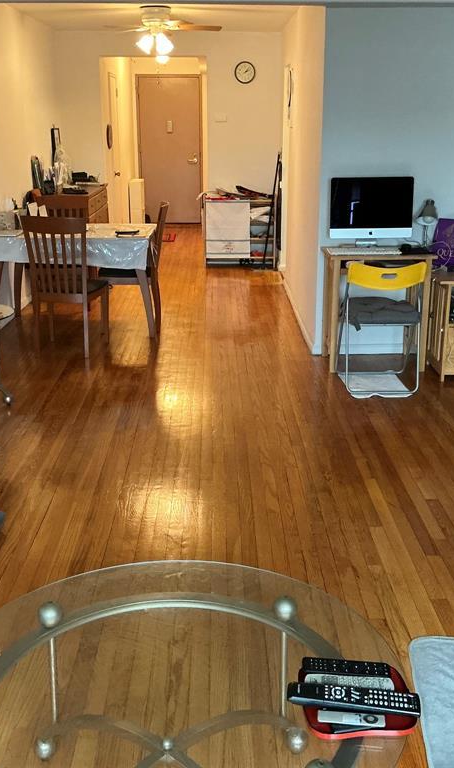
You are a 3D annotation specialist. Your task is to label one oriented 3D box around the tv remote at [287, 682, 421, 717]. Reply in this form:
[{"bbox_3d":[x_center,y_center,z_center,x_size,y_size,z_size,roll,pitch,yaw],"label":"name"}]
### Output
[{"bbox_3d":[0.225,0.561,1.468,0.226,0.026,0.046,2,17,8],"label":"tv remote"}]

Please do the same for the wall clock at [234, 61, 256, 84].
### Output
[{"bbox_3d":[0.185,-3.161,8.415,0.225,0.230,0.040,0,17,0],"label":"wall clock"}]

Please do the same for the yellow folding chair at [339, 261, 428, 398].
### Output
[{"bbox_3d":[0.909,-0.377,4.946,0.450,0.760,0.470,0,17,-1],"label":"yellow folding chair"}]

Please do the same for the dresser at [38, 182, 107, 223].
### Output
[{"bbox_3d":[-1.539,-1.524,8.491,0.490,0.890,1.400,0,17,-1],"label":"dresser"}]

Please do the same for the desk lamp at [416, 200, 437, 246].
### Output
[{"bbox_3d":[1.242,-0.989,5.159,0.140,0.305,0.170,2,17,7],"label":"desk lamp"}]

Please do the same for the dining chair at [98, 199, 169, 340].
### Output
[{"bbox_3d":[-0.691,-0.873,6.273,0.510,0.940,0.440,0,17,-1],"label":"dining chair"}]

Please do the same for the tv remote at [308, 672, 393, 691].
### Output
[{"bbox_3d":[0.242,0.600,1.636,0.170,0.020,0.046,1,17,5],"label":"tv remote"}]

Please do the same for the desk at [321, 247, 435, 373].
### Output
[{"bbox_3d":[0.944,-0.477,5.235,0.640,0.710,0.490,0,17,0],"label":"desk"}]

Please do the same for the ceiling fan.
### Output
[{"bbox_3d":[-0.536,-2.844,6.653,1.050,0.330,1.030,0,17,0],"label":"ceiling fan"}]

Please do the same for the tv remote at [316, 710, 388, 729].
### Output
[{"bbox_3d":[0.231,0.625,1.541,0.124,0.009,0.032,1,17,4],"label":"tv remote"}]

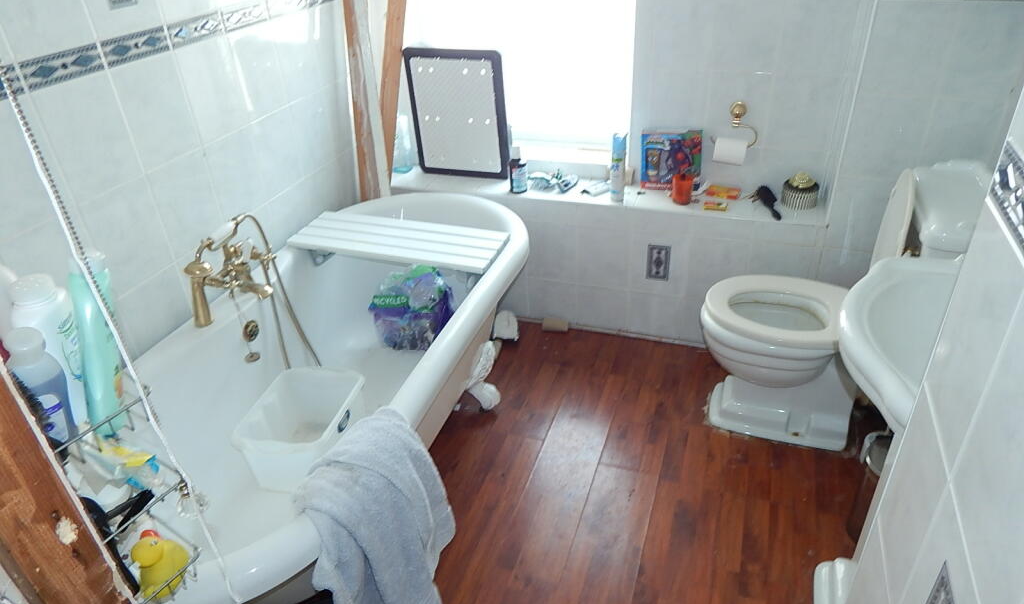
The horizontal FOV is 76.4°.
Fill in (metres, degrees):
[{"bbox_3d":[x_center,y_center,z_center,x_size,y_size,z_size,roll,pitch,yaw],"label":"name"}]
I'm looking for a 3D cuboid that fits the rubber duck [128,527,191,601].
[{"bbox_3d":[-0.501,0.376,0.928,0.068,0.078,0.082,-11,33,-13],"label":"rubber duck"}]

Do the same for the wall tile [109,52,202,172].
[{"bbox_3d":[-0.875,-0.471,1.605,0.010,0.250,0.200,8,34,16],"label":"wall tile"}]

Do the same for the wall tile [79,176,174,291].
[{"bbox_3d":[-0.947,-0.168,1.622,0.010,0.250,0.200,9,35,17],"label":"wall tile"}]

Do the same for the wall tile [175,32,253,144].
[{"bbox_3d":[-0.839,-0.596,1.826,0.010,0.253,0.200,9,35,18],"label":"wall tile"}]

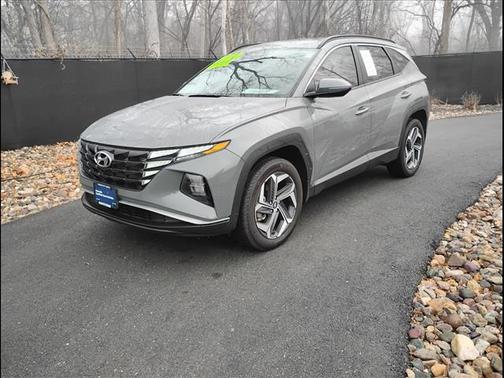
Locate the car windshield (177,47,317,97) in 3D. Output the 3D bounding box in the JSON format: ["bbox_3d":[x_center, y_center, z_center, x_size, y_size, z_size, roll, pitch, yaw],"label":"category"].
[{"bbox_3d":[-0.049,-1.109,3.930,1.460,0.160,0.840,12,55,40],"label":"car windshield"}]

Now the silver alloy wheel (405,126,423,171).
[{"bbox_3d":[1.948,-0.517,5.131,0.190,0.520,0.520,12,21,40],"label":"silver alloy wheel"}]

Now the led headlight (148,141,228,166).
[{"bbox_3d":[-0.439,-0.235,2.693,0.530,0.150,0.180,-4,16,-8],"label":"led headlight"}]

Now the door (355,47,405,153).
[{"bbox_3d":[1.399,-0.988,4.418,0.270,1.130,0.950,12,21,40],"label":"door"}]

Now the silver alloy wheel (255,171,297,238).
[{"bbox_3d":[0.120,0.110,3.167,0.190,0.520,0.520,12,21,40],"label":"silver alloy wheel"}]

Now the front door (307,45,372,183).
[{"bbox_3d":[0.780,-0.763,3.761,0.270,1.160,1.140,12,21,40],"label":"front door"}]

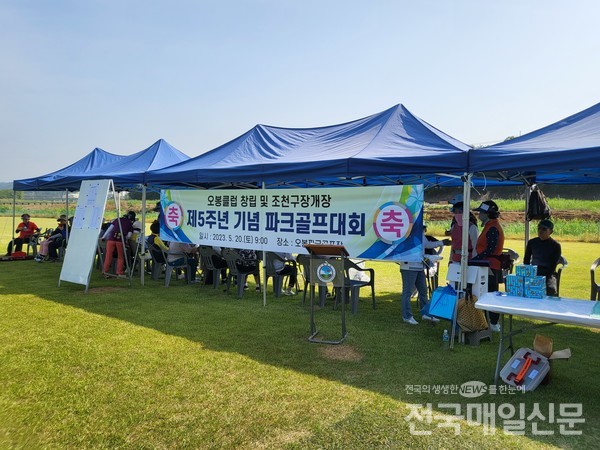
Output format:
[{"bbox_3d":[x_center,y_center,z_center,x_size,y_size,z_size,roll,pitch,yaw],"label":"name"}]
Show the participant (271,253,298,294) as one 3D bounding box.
[{"bbox_3d":[-0.285,0.552,7.826,0.500,1.270,0.780,2,3,36],"label":"participant"}]

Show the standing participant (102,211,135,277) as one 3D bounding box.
[{"bbox_3d":[-3.844,0.410,9.673,0.550,1.410,0.640,2,3,32],"label":"standing participant"}]

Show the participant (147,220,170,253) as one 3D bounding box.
[{"bbox_3d":[-3.006,0.511,9.726,0.500,1.220,0.780,2,3,35],"label":"participant"}]

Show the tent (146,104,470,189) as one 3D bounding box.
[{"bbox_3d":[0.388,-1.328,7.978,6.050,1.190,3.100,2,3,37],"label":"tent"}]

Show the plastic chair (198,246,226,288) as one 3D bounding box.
[{"bbox_3d":[-1.566,0.790,8.720,0.560,0.800,0.570,-1,2,-40],"label":"plastic chair"}]

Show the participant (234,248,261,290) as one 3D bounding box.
[{"bbox_3d":[-0.920,0.595,7.971,0.700,1.250,0.500,-1,2,-45],"label":"participant"}]

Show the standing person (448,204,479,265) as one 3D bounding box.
[{"bbox_3d":[2.179,0.524,6.029,0.340,1.630,0.470,-1,3,-35],"label":"standing person"}]

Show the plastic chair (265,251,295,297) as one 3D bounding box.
[{"bbox_3d":[-0.357,0.795,7.755,0.570,0.800,0.570,2,3,36],"label":"plastic chair"}]

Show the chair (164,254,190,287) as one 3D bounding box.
[{"bbox_3d":[-2.426,0.743,8.655,0.570,0.800,0.570,-2,3,-44],"label":"chair"}]

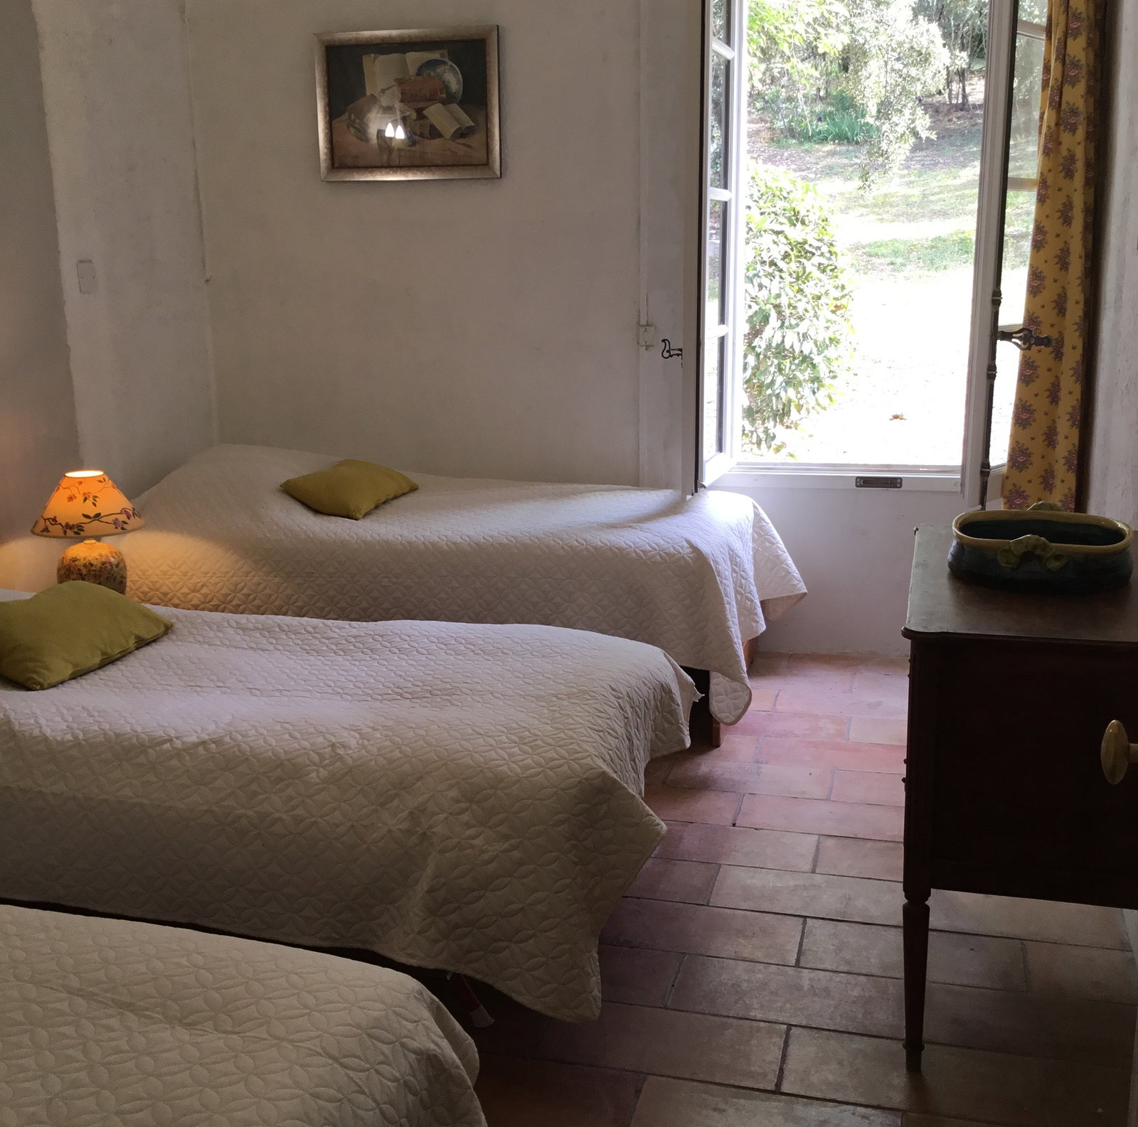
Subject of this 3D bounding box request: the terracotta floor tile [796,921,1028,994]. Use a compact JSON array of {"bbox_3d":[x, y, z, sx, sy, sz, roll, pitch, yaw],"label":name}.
[{"bbox_3d":[0.706,0.811,2.793,0.436,0.018,0.203,3,14,14],"label":"terracotta floor tile"}]

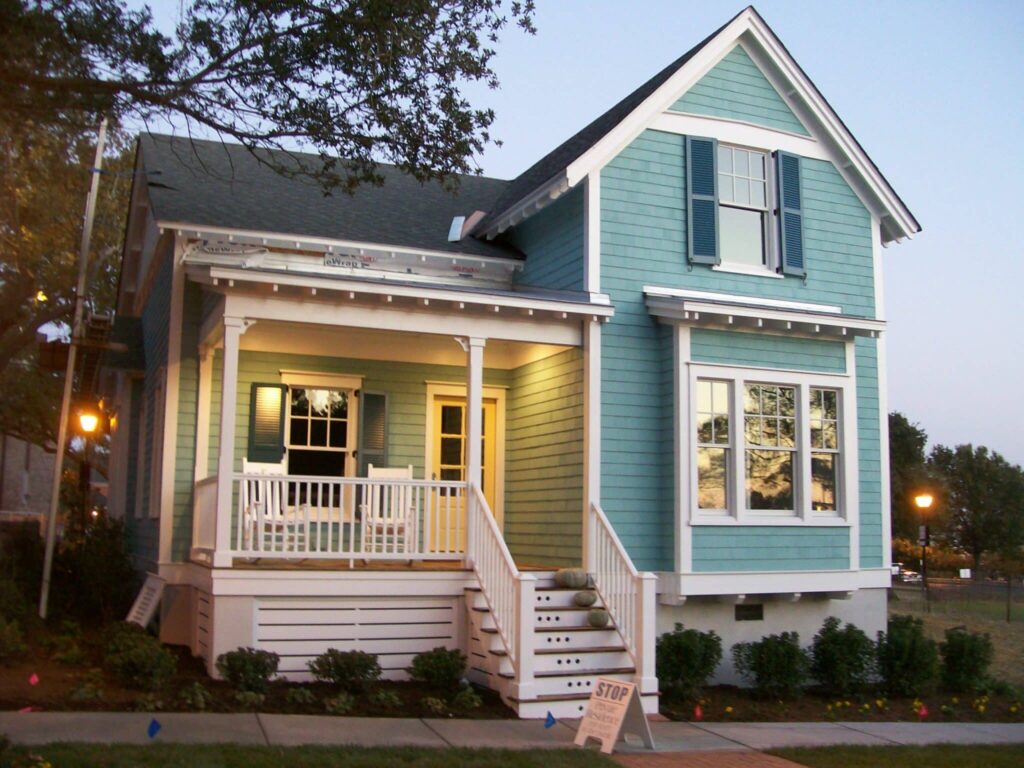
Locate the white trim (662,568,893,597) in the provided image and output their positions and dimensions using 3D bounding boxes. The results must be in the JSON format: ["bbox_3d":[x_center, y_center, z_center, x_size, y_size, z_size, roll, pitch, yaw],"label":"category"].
[{"bbox_3d":[3.379,2.371,12.825,3.323,0.246,0.460,4,-8,-21],"label":"white trim"}]

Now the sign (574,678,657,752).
[{"bbox_3d":[0.848,2.693,8.705,0.490,0.536,0.439,6,-9,-38],"label":"sign"}]

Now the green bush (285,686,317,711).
[{"bbox_3d":[-1.850,2.729,9.335,0.270,0.190,0.260,4,-8,-21],"label":"green bush"}]

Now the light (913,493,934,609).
[{"bbox_3d":[11.607,4.747,30.000,0.500,3.420,0.500,4,-8,-22],"label":"light"}]

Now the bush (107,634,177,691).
[{"bbox_3d":[-3.409,2.553,9.840,0.620,0.490,0.600,4,-8,-21],"label":"bush"}]

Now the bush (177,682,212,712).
[{"bbox_3d":[-2.786,2.729,9.366,0.320,0.260,0.300,4,-8,-23],"label":"bush"}]

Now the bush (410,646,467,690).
[{"bbox_3d":[-0.746,2.839,10.601,0.561,0.459,0.541,1,-7,0],"label":"bush"}]

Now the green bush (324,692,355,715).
[{"bbox_3d":[-1.503,2.755,9.297,0.260,0.185,0.260,4,-8,-21],"label":"green bush"}]

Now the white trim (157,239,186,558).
[{"bbox_3d":[-3.984,0.151,12.490,0.148,3.774,0.102,4,-8,-22],"label":"white trim"}]

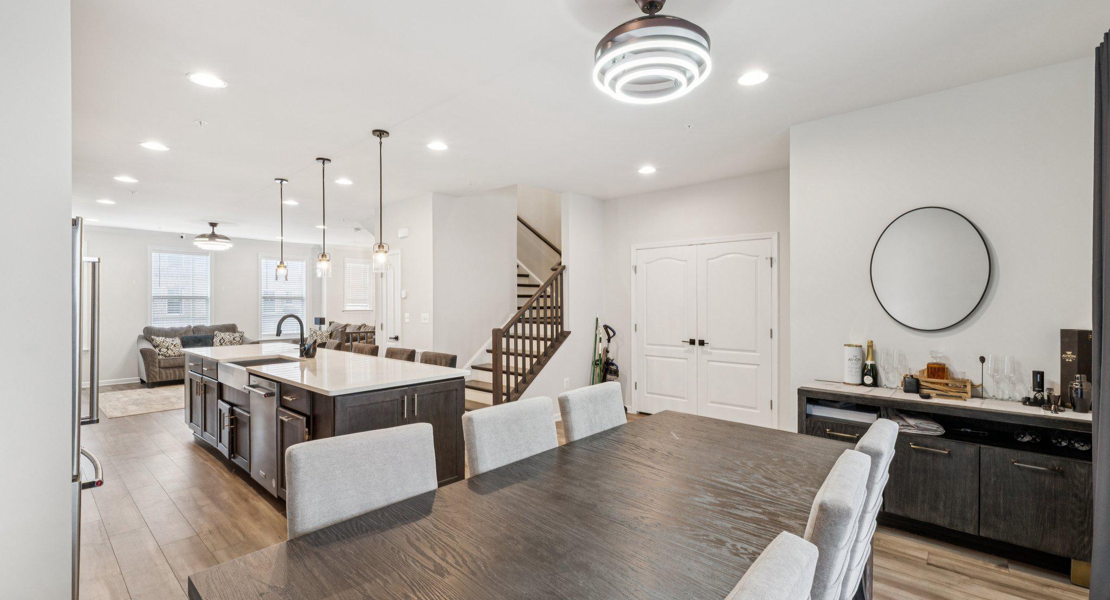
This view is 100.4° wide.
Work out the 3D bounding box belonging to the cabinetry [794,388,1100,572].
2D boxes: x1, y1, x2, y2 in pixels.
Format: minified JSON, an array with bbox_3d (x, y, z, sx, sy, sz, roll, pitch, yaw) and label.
[{"bbox_3d":[2.314,1.019,2.845,1.390,0.835,0.407,0,0,41],"label":"cabinetry"}]

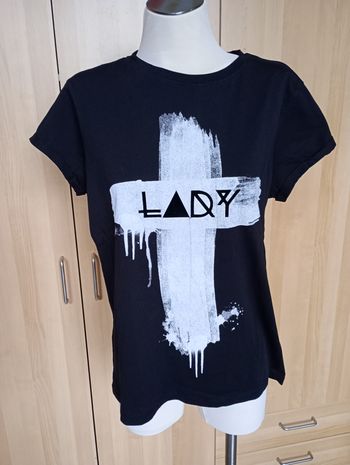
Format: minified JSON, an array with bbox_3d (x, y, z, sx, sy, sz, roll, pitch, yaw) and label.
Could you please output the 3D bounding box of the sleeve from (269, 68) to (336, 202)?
[{"bbox_3d":[0.239,-0.182,0.705,0.130,0.235,0.125,-1,17,0],"label":"sleeve"}]

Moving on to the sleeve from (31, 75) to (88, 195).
[{"bbox_3d":[-0.217,-0.177,0.700,0.112,0.212,0.120,-1,17,0],"label":"sleeve"}]

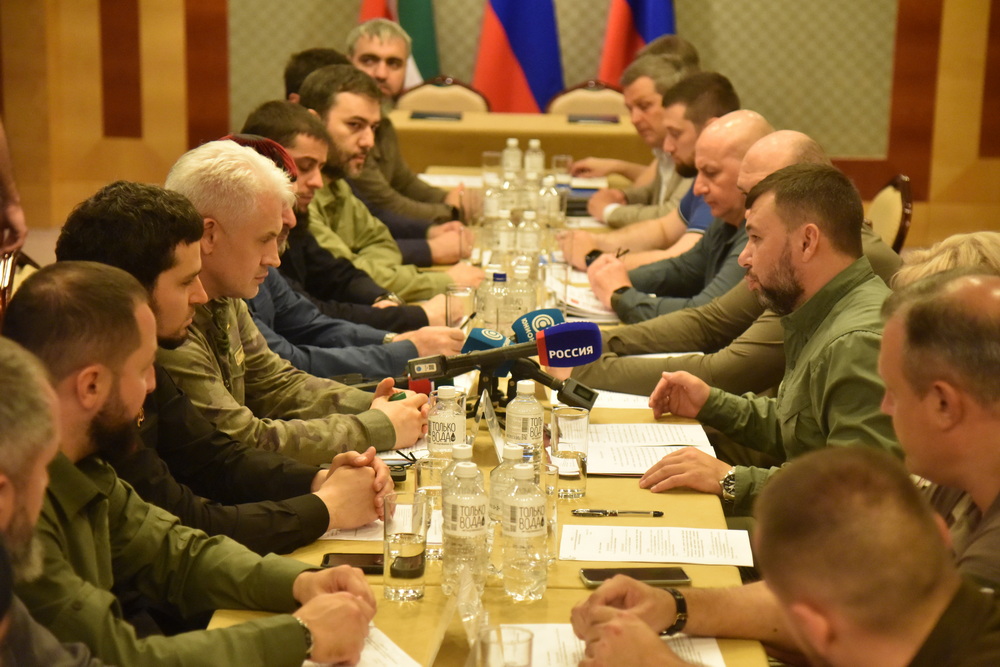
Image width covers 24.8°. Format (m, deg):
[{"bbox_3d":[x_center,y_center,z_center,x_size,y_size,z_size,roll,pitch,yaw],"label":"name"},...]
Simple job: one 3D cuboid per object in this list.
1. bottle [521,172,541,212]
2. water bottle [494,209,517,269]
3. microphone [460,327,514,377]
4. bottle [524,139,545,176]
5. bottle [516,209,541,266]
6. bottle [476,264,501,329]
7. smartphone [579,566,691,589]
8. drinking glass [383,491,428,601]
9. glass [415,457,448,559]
[{"bbox_3d":[0.090,-0.362,6.559,0.067,0.197,0.067,-3,12,-20],"label":"bottle"},{"bbox_3d":[0.011,-0.231,6.125,0.065,0.194,0.065,1,10,0],"label":"water bottle"},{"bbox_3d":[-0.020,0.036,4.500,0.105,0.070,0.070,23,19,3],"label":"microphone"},{"bbox_3d":[0.119,-0.579,7.949,0.066,0.196,0.066,1,11,0],"label":"bottle"},{"bbox_3d":[0.077,-0.228,6.072,0.066,0.196,0.066,1,11,0],"label":"bottle"},{"bbox_3d":[-0.020,-0.049,5.109,0.066,0.196,0.066,1,11,0],"label":"bottle"},{"bbox_3d":[0.201,0.363,3.386,0.155,0.009,0.075,0,10,-6],"label":"smartphone"},{"bbox_3d":[-0.138,0.309,3.313,0.064,0.147,0.064,1,11,0],"label":"drinking glass"},{"bbox_3d":[-0.099,0.270,3.490,0.061,0.144,0.061,1,10,0],"label":"glass"}]

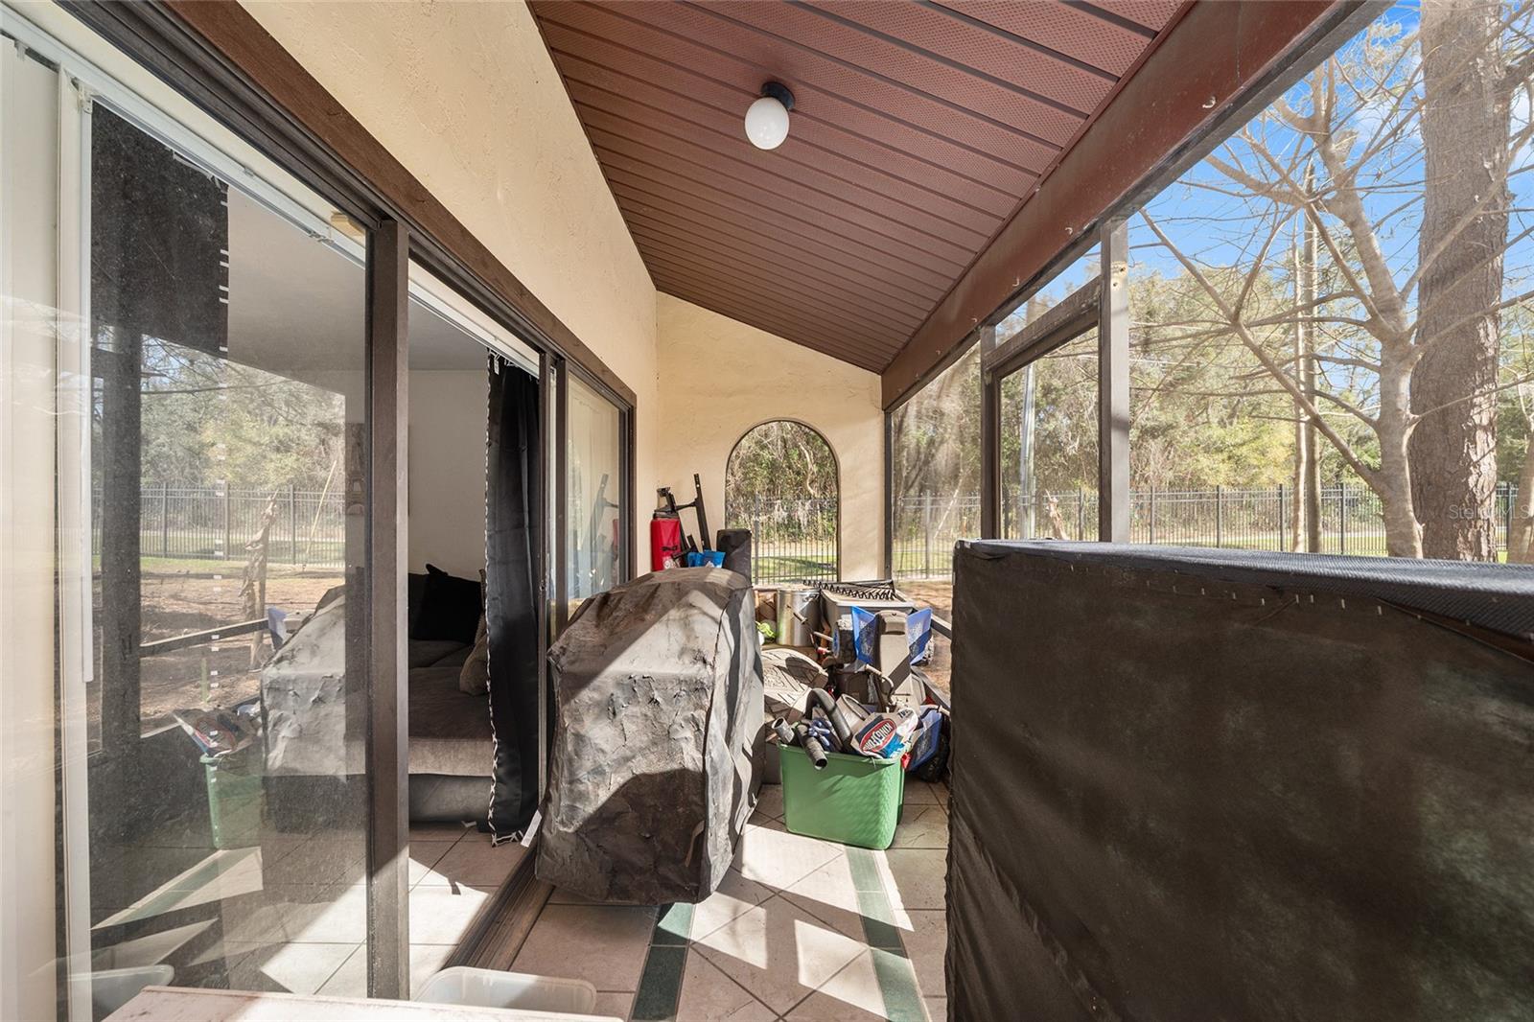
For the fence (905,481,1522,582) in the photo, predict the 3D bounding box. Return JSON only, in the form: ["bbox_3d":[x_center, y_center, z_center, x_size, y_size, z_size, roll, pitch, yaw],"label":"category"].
[{"bbox_3d":[11.300,0.350,14.100,18.000,1.900,0.060,0,0,-11],"label":"fence"}]

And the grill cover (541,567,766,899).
[{"bbox_3d":[-0.435,0.825,2.660,0.650,1.100,1.020,0,0,11],"label":"grill cover"}]

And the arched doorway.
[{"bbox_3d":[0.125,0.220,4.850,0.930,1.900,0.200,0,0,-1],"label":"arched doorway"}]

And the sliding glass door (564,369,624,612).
[{"bbox_3d":[-0.925,0.360,3.250,0.060,2.020,1.200,0,0,-1],"label":"sliding glass door"}]

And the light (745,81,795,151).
[{"bbox_3d":[0.009,-1.370,2.090,0.150,0.190,0.150,19,0,0],"label":"light"}]

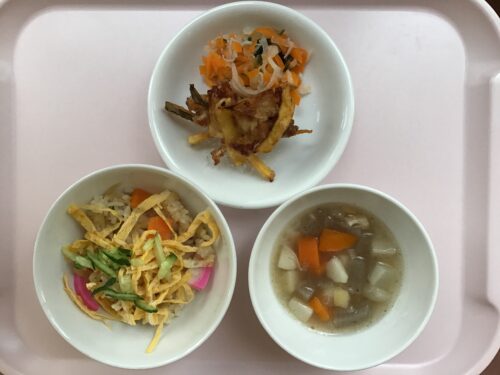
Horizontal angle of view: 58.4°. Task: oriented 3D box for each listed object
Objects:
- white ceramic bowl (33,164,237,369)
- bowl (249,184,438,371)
[{"bbox_3d":[-0.072,0.048,0.308,0.127,0.056,0.127,0,93,0],"label":"white ceramic bowl"},{"bbox_3d":[0.059,0.055,0.307,0.118,0.055,0.118,0,93,0],"label":"bowl"}]

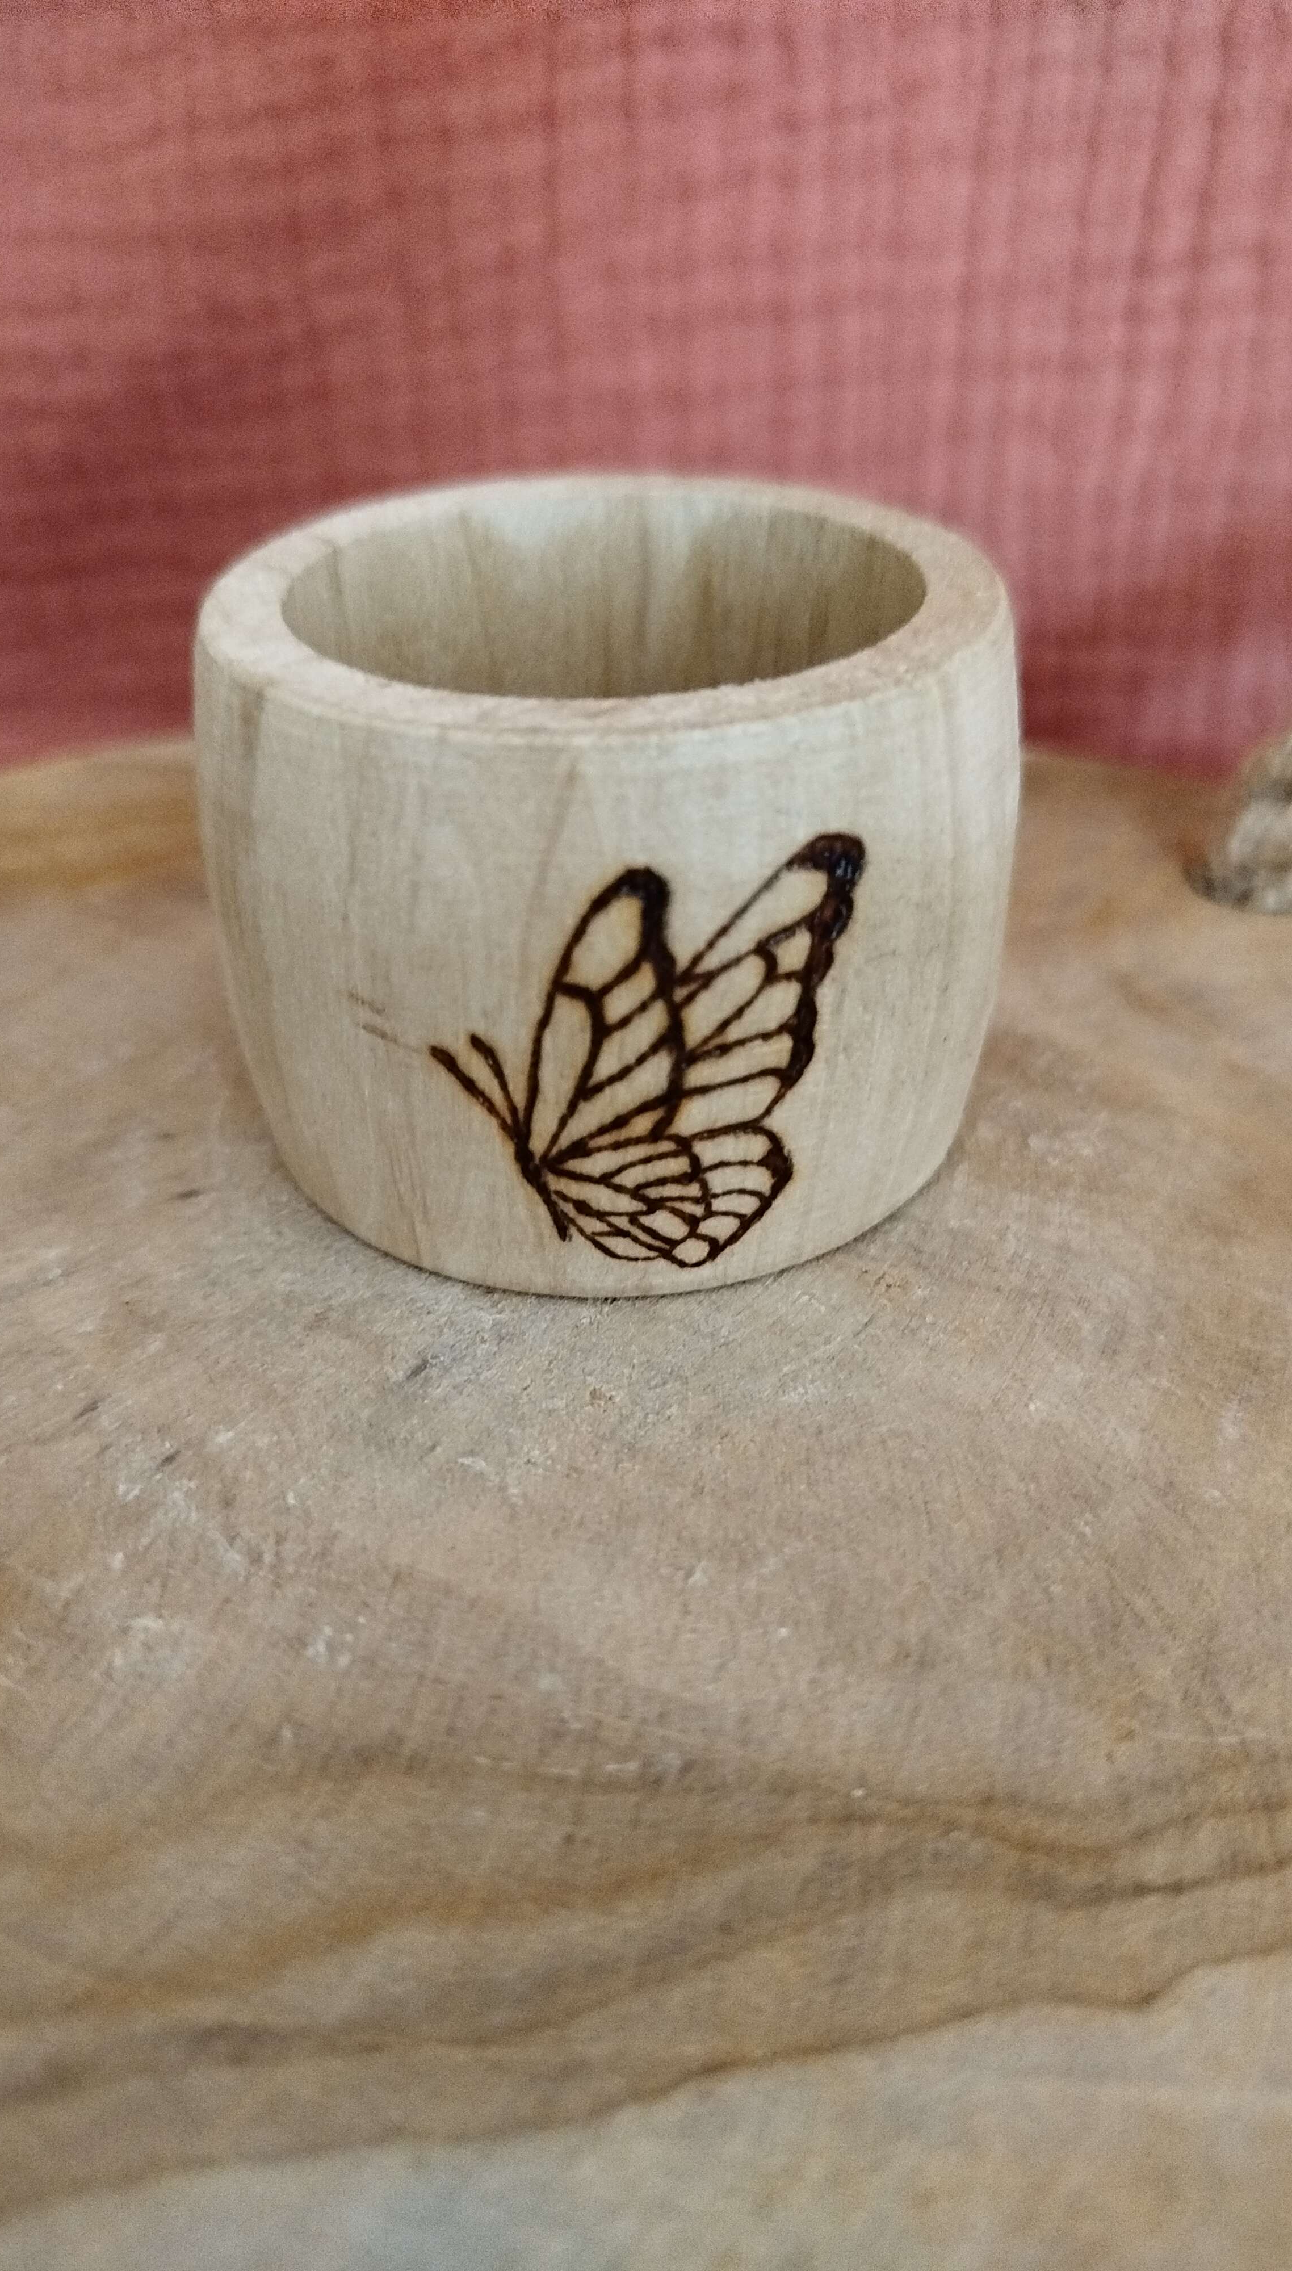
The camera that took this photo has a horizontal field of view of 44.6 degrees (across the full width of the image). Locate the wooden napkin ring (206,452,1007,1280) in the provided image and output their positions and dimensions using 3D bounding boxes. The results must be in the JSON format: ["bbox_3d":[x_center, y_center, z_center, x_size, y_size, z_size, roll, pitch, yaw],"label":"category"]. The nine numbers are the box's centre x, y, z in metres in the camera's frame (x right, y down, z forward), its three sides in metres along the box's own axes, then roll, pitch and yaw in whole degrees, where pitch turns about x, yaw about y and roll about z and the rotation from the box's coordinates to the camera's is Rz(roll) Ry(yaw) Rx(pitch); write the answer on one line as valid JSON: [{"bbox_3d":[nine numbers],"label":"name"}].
[{"bbox_3d":[-0.002,-0.019,0.104,0.052,0.035,0.052,-1,36,1],"label":"wooden napkin ring"}]

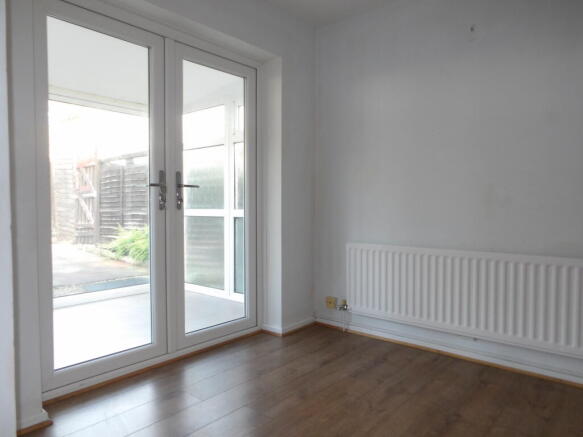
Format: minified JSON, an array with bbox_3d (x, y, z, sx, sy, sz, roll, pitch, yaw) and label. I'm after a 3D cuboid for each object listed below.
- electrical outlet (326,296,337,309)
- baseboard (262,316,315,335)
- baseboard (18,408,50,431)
[{"bbox_3d":[0.316,0.677,3.244,0.089,0.089,0.016,1,2,41],"label":"electrical outlet"},{"bbox_3d":[0.001,0.839,3.241,0.177,0.060,0.427,1,2,41],"label":"baseboard"},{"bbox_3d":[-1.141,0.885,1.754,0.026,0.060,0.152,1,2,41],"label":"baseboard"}]

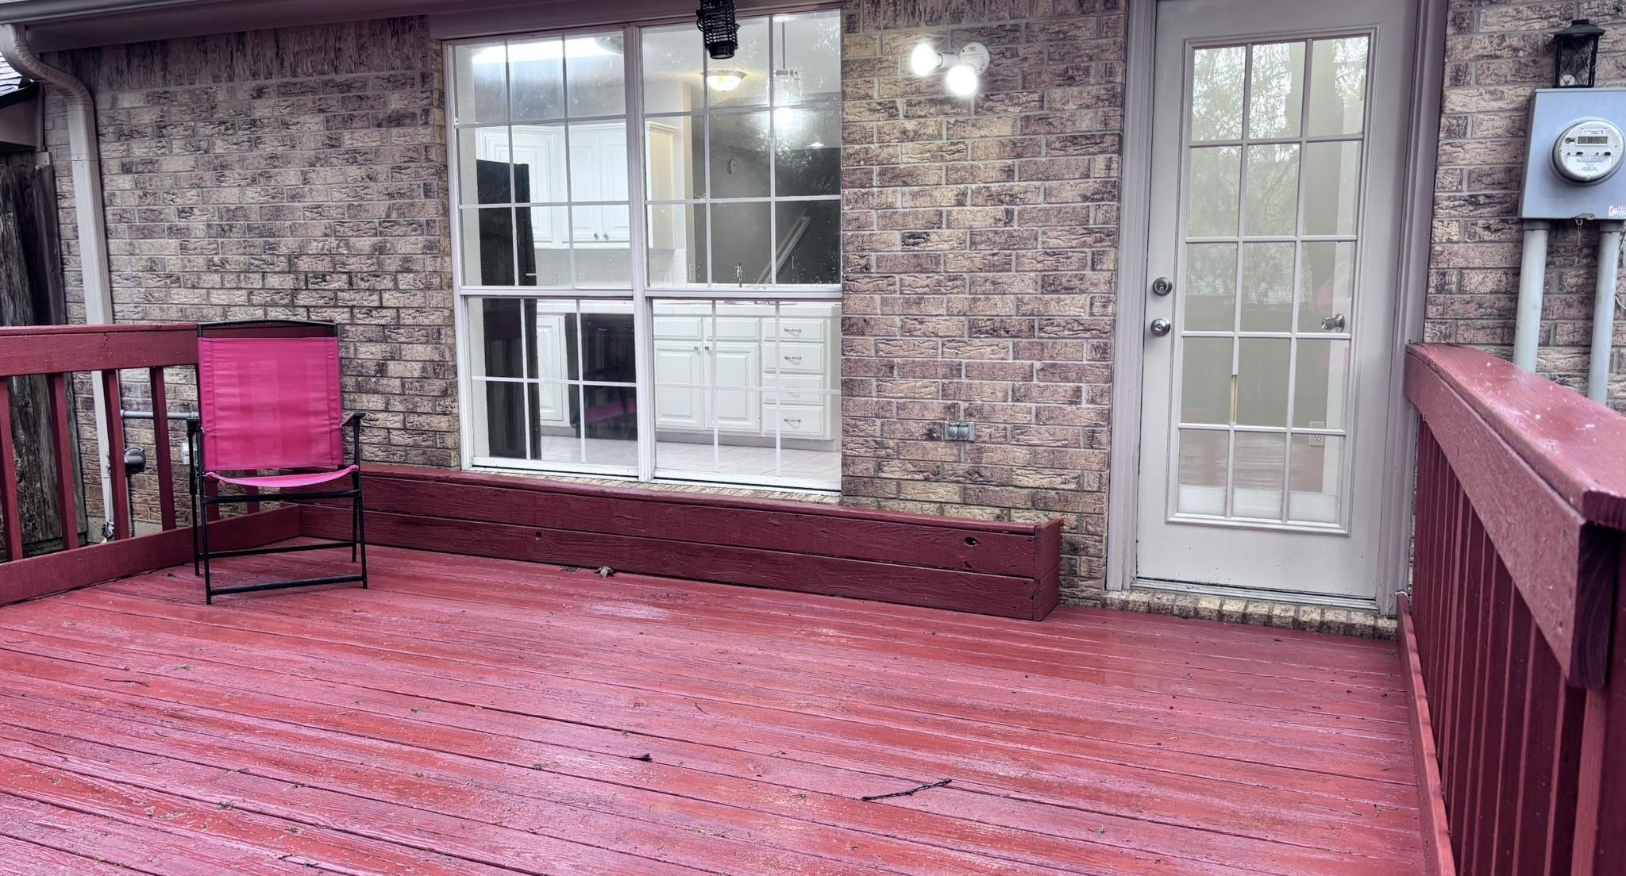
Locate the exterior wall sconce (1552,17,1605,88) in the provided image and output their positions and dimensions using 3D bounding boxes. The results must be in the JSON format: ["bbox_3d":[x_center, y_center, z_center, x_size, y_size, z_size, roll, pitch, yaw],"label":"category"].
[{"bbox_3d":[2.184,-1.096,3.495,0.135,0.199,0.135,3,8,23],"label":"exterior wall sconce"}]

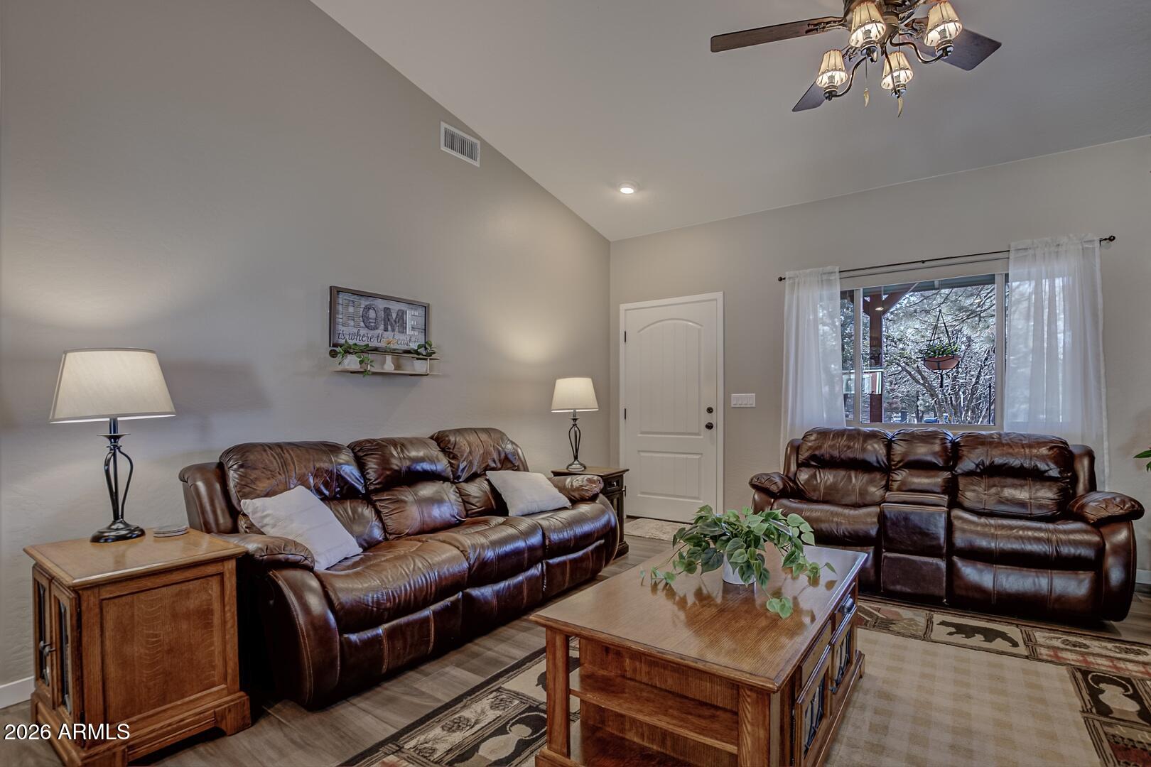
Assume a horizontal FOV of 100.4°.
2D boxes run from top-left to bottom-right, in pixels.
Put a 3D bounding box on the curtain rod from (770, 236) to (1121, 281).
[{"bbox_3d":[2.513,-0.884,3.472,1.950,0.050,0.085,-1,-2,31],"label":"curtain rod"}]

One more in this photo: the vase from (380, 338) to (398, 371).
[{"bbox_3d":[-1.105,-0.173,2.840,0.085,0.195,0.090,-1,-2,38],"label":"vase"}]

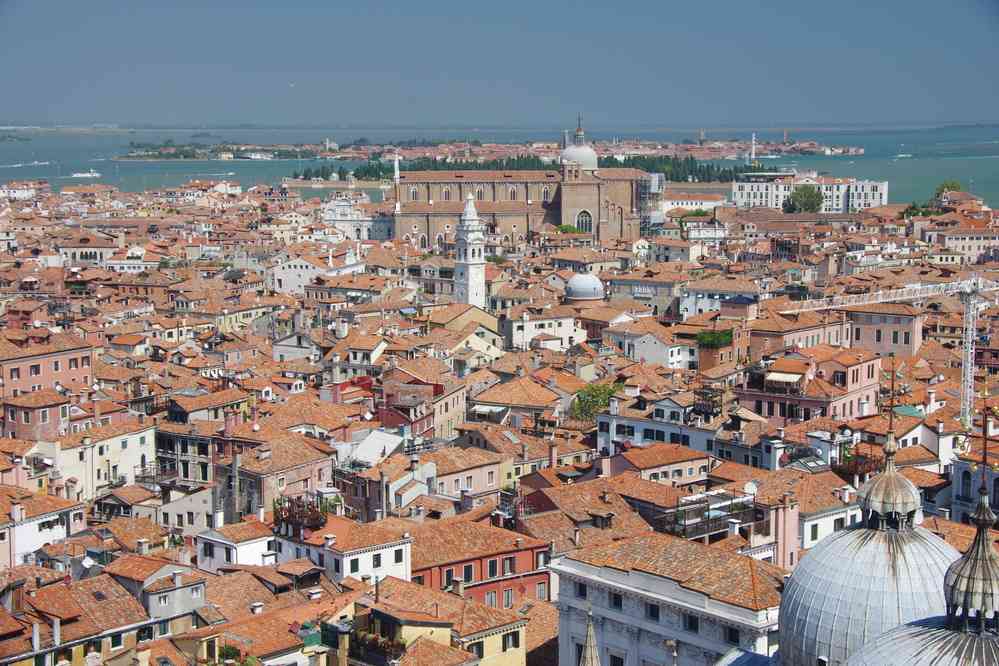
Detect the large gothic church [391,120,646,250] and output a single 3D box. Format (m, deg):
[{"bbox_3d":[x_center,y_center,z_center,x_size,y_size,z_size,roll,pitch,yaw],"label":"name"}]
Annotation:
[{"bbox_3d":[9.000,-54.611,641.426,102.000,60.000,46.000,0,8,0],"label":"large gothic church"}]

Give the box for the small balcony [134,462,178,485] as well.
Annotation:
[{"bbox_3d":[-50.000,20.613,234.107,4.300,1.600,5.200,4,9,29],"label":"small balcony"}]

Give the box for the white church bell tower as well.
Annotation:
[{"bbox_3d":[-6.700,-9.986,369.947,5.300,43.600,5.300,-6,10,-39],"label":"white church bell tower"}]

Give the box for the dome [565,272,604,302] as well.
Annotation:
[{"bbox_3d":[19.700,-10.815,373.872,8.800,6.300,8.800,0,8,0],"label":"dome"}]

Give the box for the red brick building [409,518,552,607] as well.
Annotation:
[{"bbox_3d":[-4.913,29.395,167.768,17.400,19.200,11.500,-5,9,-35],"label":"red brick building"}]

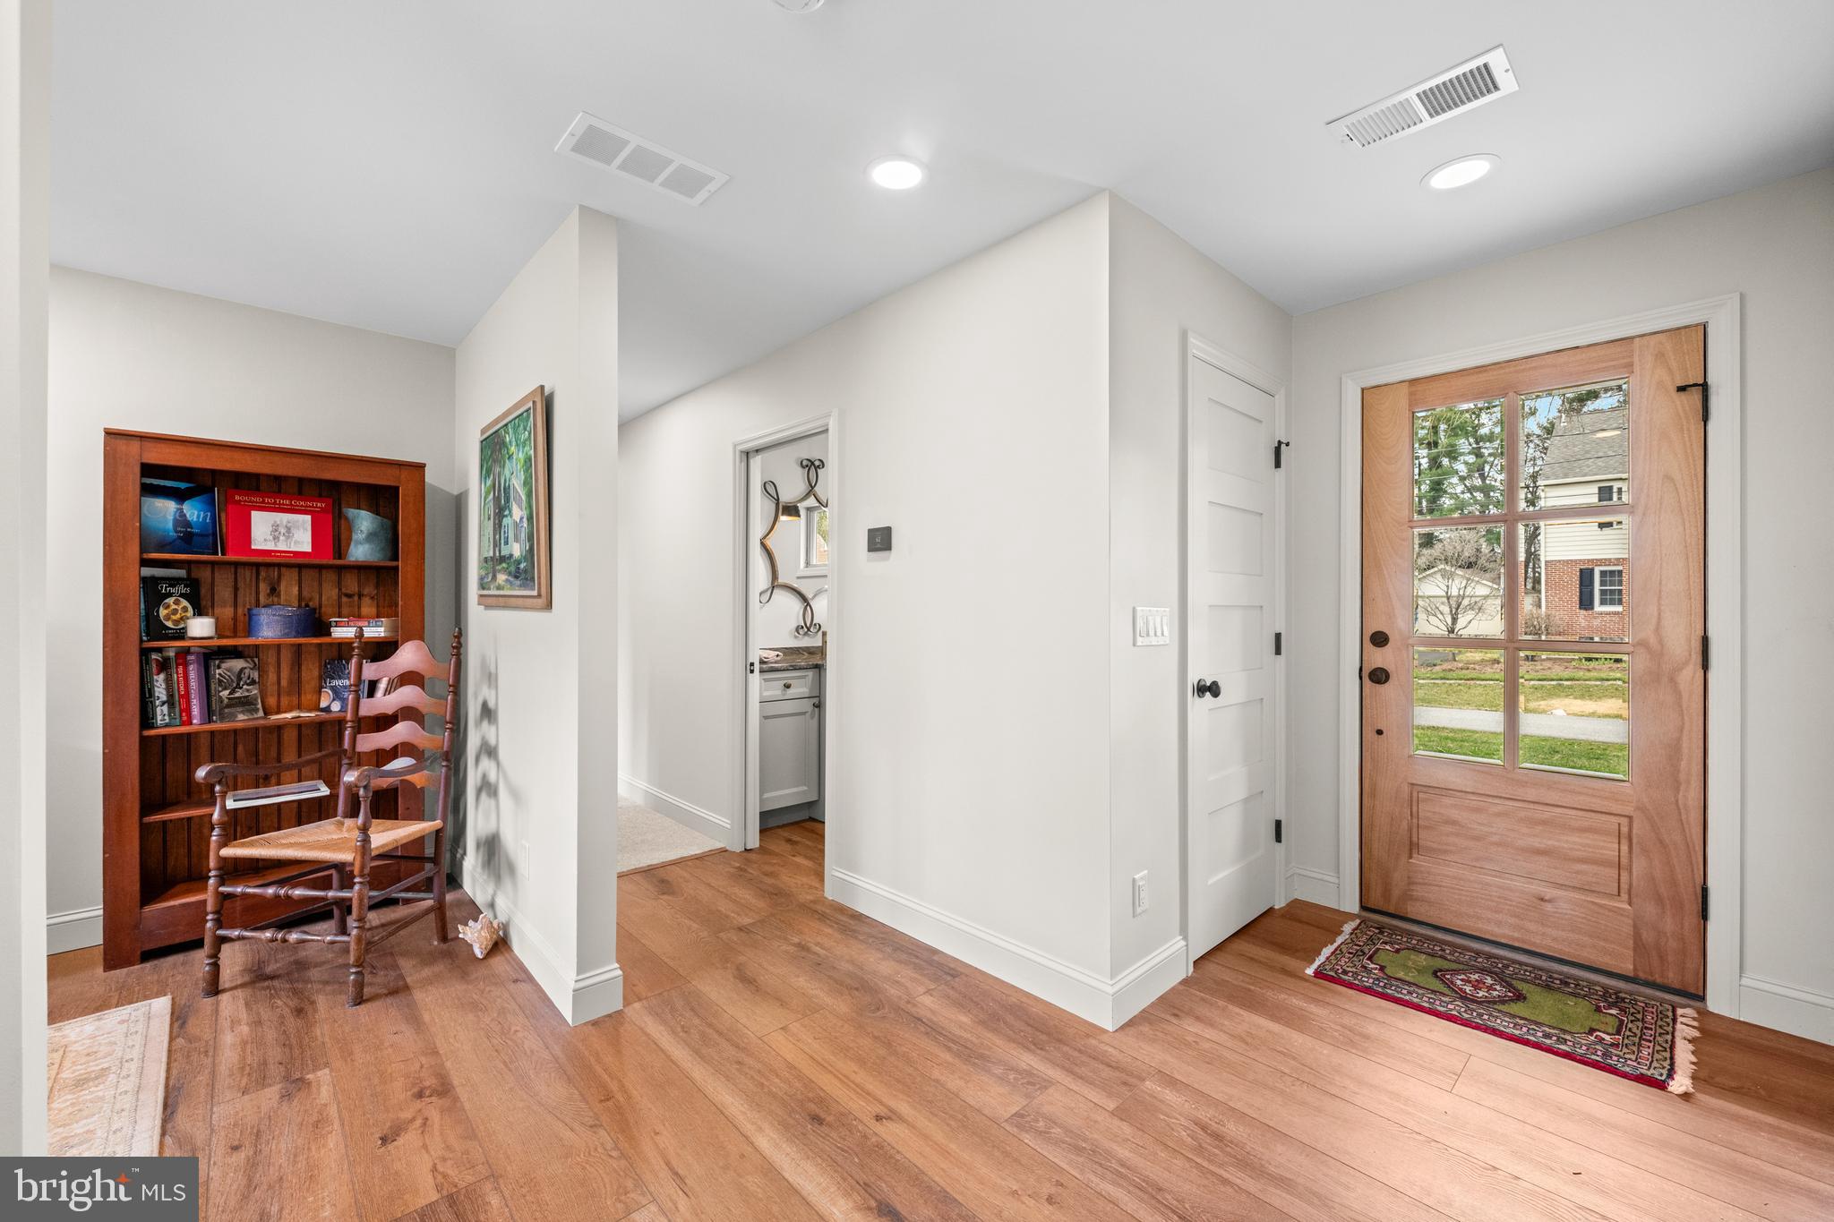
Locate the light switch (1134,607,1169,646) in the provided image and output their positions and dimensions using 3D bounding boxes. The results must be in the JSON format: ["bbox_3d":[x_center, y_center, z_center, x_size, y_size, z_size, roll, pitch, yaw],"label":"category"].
[{"bbox_3d":[0.743,0.048,2.221,0.209,0.115,0.012,0,0,-43],"label":"light switch"}]

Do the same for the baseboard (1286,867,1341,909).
[{"bbox_3d":[1.649,1.137,2.936,0.016,0.140,0.185,0,0,-43],"label":"baseboard"}]

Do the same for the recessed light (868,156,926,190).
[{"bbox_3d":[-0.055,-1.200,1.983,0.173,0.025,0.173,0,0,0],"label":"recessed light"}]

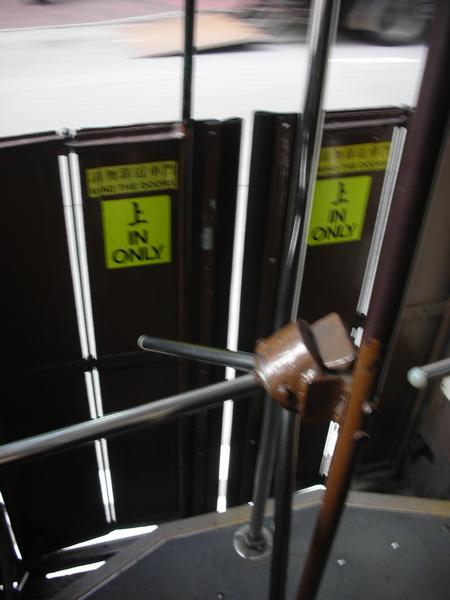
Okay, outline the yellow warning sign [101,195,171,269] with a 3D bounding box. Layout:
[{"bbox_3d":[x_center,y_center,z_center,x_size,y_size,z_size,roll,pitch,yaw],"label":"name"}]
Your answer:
[{"bbox_3d":[-0.173,-0.134,1.217,0.133,0.154,0.006,-8,37,-15],"label":"yellow warning sign"}]

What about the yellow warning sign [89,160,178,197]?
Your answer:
[{"bbox_3d":[-0.172,-0.228,1.147,0.171,0.058,0.006,-8,37,-15],"label":"yellow warning sign"}]

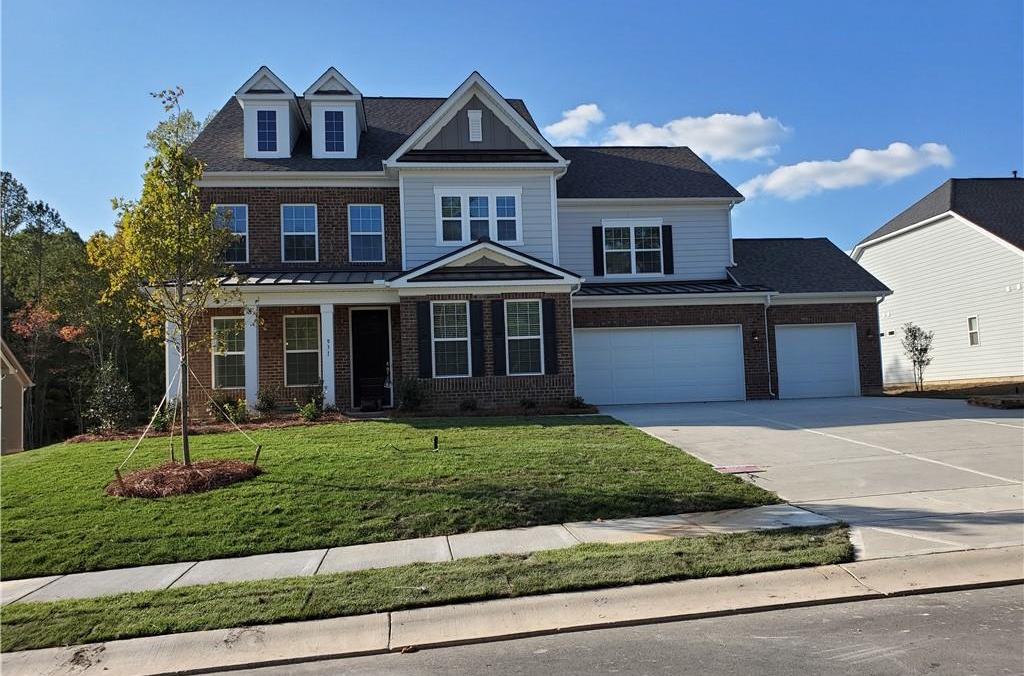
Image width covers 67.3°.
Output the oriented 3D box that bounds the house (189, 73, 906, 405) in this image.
[{"bbox_3d":[0.574,-3.183,26.145,19.950,10.850,15.300,-2,-3,-7],"label":"house"}]

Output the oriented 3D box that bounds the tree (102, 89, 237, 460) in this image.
[{"bbox_3d":[-5.467,-1.017,12.276,2.300,6.060,2.300,-2,-3,-7],"label":"tree"}]

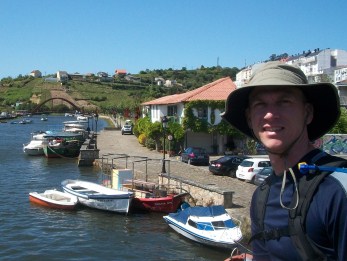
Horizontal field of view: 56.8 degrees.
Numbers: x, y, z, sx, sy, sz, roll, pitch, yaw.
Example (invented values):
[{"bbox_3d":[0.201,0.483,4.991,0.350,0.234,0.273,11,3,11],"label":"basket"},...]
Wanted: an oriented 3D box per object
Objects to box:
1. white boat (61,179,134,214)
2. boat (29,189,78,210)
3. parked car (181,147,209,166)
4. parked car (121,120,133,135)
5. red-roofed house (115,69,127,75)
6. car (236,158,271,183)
[{"bbox_3d":[-4.850,4.072,20.600,6.100,1.150,2.000,5,5,39],"label":"white boat"},{"bbox_3d":[-7.250,4.357,20.000,3.450,0.600,1.400,4,5,29],"label":"boat"},{"bbox_3d":[1.834,2.219,29.276,1.750,1.480,4.200,0,4,-13],"label":"parked car"},{"bbox_3d":[-8.357,-0.137,57.991,1.770,1.580,4.200,0,4,-14],"label":"parked car"},{"bbox_3d":[-48.863,-53.628,300.000,10.500,6.300,9.000,1,4,-11],"label":"red-roofed house"},{"bbox_3d":[6.378,2.776,22.783,3.750,1.520,1.690,-1,5,-30],"label":"car"}]

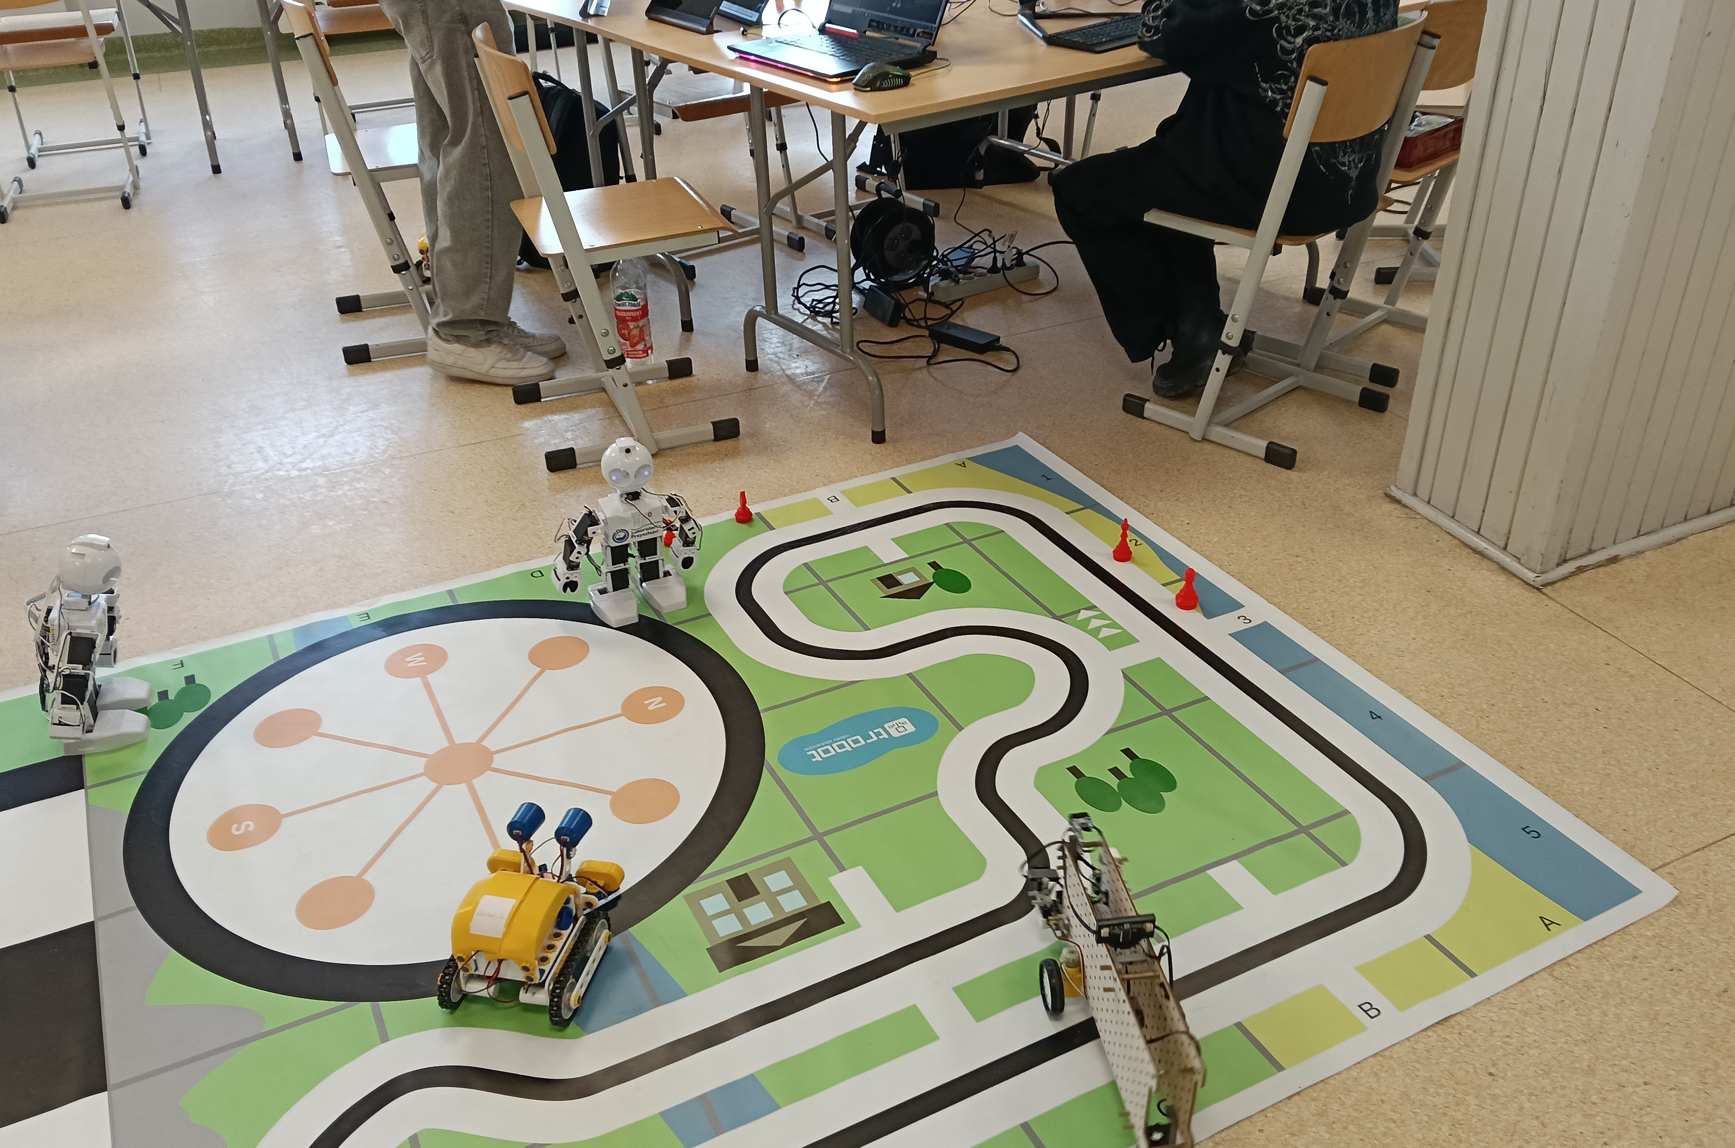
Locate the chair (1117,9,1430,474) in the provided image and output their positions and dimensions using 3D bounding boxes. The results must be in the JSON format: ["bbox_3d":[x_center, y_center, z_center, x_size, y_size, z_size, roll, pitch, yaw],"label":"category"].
[{"bbox_3d":[0.861,-0.723,2.860,0.460,0.820,0.410,26,40,37],"label":"chair"}]

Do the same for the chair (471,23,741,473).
[{"bbox_3d":[-0.548,-0.709,2.858,0.460,0.820,0.410,-10,33,-15],"label":"chair"}]

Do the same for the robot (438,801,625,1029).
[{"bbox_3d":[-0.415,0.406,1.654,0.175,0.165,0.220,6,32,10],"label":"robot"}]

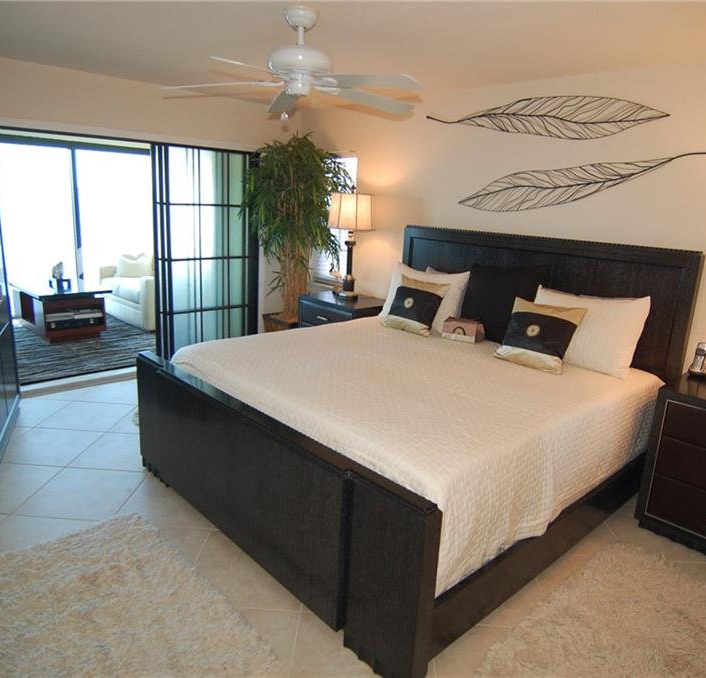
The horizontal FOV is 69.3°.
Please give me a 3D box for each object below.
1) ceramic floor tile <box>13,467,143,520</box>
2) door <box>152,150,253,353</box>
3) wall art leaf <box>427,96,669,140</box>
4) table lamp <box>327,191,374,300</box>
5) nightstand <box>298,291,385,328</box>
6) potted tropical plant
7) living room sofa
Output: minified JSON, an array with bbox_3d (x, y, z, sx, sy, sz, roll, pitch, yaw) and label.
[{"bbox_3d":[-1.463,0.839,2.792,0.500,0.010,0.500,3,14,-1],"label":"ceramic floor tile"},{"bbox_3d":[-1.397,-0.762,5.022,1.060,2.040,0.100,-11,19,-44],"label":"door"},{"bbox_3d":[1.167,-1.464,3.425,0.030,0.245,1.705,-11,19,-44],"label":"wall art leaf"},{"bbox_3d":[-0.034,-0.831,4.517,0.400,0.950,0.400,3,14,-1],"label":"table lamp"},{"bbox_3d":[-0.097,0.024,4.665,0.540,0.760,0.720,-11,19,-44],"label":"nightstand"},{"bbox_3d":[-0.525,-0.736,4.756,0.920,2.200,0.920,3,14,-1],"label":"potted tropical plant"},{"bbox_3d":[-2.767,-0.700,7.030,0.920,0.800,1.580,-11,19,-44],"label":"living room sofa"}]

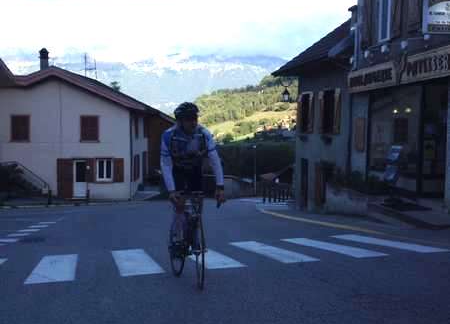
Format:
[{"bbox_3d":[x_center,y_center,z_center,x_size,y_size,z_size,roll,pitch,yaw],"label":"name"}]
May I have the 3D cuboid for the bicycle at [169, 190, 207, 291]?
[{"bbox_3d":[-0.393,0.760,6.287,0.450,0.970,1.660,-1,-3,-18],"label":"bicycle"}]

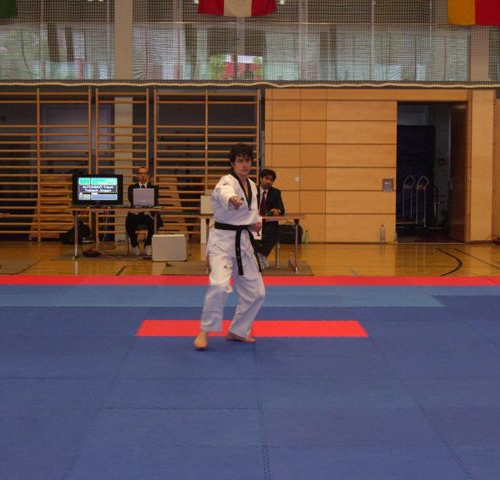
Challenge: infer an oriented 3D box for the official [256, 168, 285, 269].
[{"bbox_3d":[0.265,-0.320,17.500,0.500,1.340,0.770,1,4,11],"label":"official"}]

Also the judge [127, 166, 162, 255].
[{"bbox_3d":[-1.629,-0.456,19.319,0.530,1.330,0.800,0,4,-1],"label":"judge"}]

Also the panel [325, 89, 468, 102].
[{"bbox_3d":[2.507,-2.477,21.512,2.470,0.230,0.050,0,4,-1],"label":"panel"}]

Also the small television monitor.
[{"bbox_3d":[-2.276,-0.743,18.767,0.740,0.530,0.170,0,4,-1],"label":"small television monitor"}]

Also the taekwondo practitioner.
[{"bbox_3d":[-0.168,0.041,10.270,0.570,1.660,0.760,0,4,-9],"label":"taekwondo practitioner"}]

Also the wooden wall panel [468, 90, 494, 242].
[{"bbox_3d":[4.003,-1.249,21.643,0.420,2.620,0.060,0,4,-1],"label":"wooden wall panel"}]

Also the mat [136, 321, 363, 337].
[{"bbox_3d":[0.021,0.807,11.336,2.000,0.025,1.000,0,4,-1],"label":"mat"}]

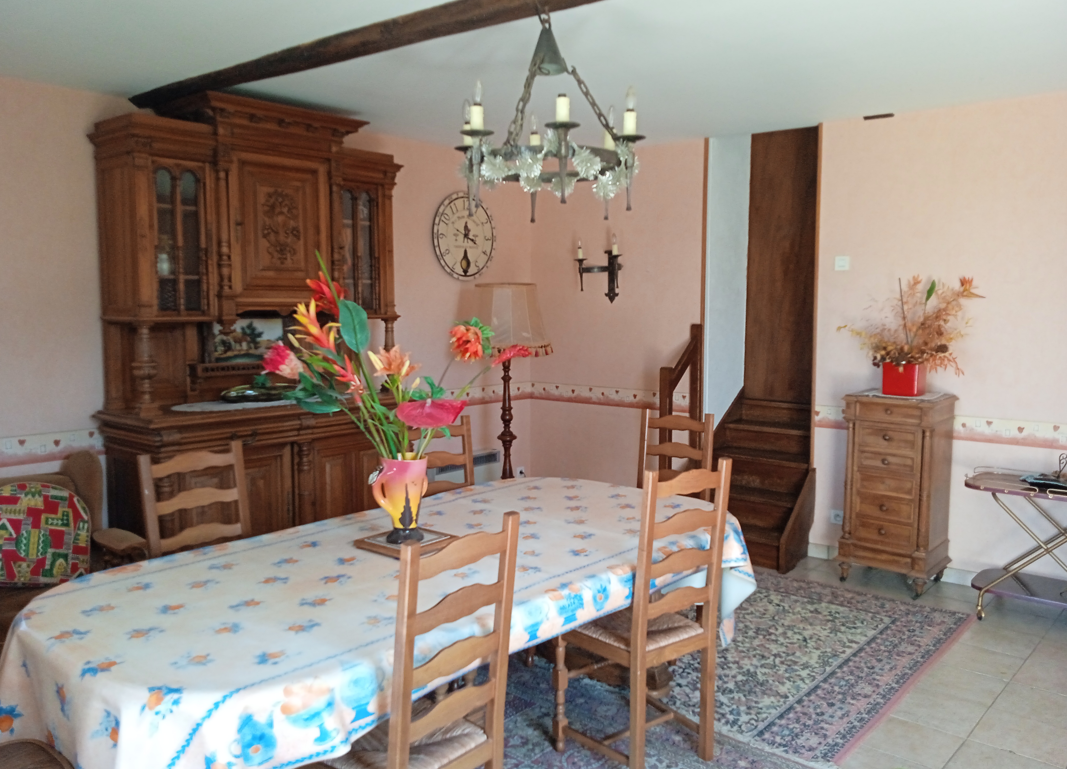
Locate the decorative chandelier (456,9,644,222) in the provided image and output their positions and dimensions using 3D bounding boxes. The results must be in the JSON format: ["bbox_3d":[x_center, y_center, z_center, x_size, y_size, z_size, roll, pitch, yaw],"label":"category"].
[{"bbox_3d":[0.042,-0.861,2.736,0.651,0.636,0.586,2,6,21],"label":"decorative chandelier"}]

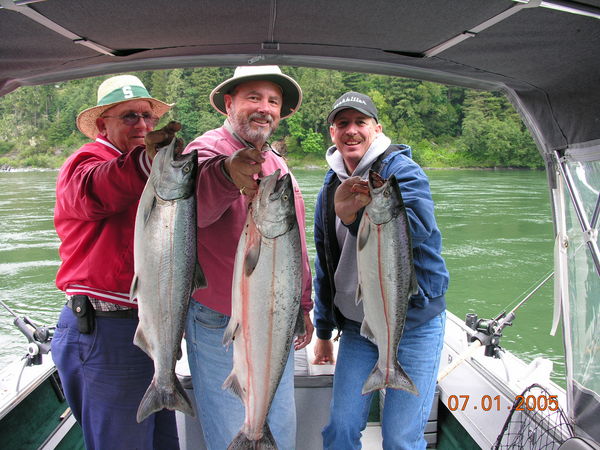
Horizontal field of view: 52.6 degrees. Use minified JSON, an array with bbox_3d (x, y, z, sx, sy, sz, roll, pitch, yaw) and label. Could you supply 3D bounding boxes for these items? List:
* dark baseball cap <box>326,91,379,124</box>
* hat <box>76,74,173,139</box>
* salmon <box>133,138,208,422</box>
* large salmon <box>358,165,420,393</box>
[{"bbox_3d":[0.183,-0.415,2.130,0.175,0.130,0.265,4,4,14],"label":"dark baseball cap"},{"bbox_3d":[-0.600,-0.425,2.090,0.335,0.145,0.355,-4,-9,-40],"label":"hat"},{"bbox_3d":[-0.373,0.168,1.720,0.210,0.820,0.105,0,6,-10],"label":"salmon"},{"bbox_3d":[0.260,0.177,1.800,0.180,0.680,0.090,-1,6,6],"label":"large salmon"}]

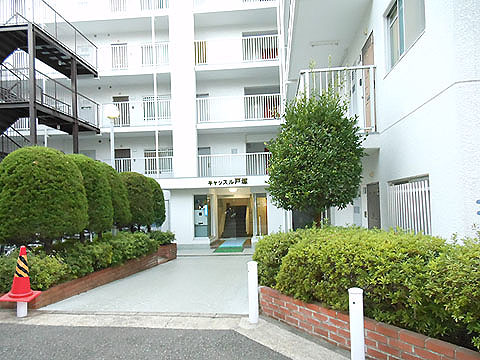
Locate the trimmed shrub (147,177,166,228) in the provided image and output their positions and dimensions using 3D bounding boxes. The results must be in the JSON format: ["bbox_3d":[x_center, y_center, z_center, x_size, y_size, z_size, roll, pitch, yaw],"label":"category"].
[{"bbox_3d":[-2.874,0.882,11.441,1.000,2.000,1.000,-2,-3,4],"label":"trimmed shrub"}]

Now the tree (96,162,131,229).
[{"bbox_3d":[-3.119,0.581,8.238,1.120,2.100,1.120,-2,-3,4],"label":"tree"}]

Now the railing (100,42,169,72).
[{"bbox_3d":[-5.023,-5.808,16.506,3.300,1.180,0.080,-2,-3,4],"label":"railing"}]

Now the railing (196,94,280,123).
[{"bbox_3d":[-0.069,-3.271,15.971,3.900,1.170,0.080,-2,-3,4],"label":"railing"}]

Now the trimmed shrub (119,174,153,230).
[{"bbox_3d":[-3.046,0.825,10.238,1.100,2.100,1.100,-2,-3,4],"label":"trimmed shrub"}]

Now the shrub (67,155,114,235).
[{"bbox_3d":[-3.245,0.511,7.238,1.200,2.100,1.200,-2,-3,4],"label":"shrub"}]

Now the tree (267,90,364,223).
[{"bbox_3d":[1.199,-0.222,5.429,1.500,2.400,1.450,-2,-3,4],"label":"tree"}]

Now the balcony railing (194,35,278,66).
[{"bbox_3d":[-0.163,-5.980,16.133,3.900,1.170,0.080,-2,-3,4],"label":"balcony railing"}]

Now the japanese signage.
[{"bbox_3d":[-0.517,0.108,15.576,1.870,0.300,0.050,-2,-3,4],"label":"japanese signage"}]

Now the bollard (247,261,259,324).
[{"bbox_3d":[0.151,1.363,4.200,0.110,0.760,0.110,-2,-3,4],"label":"bollard"}]

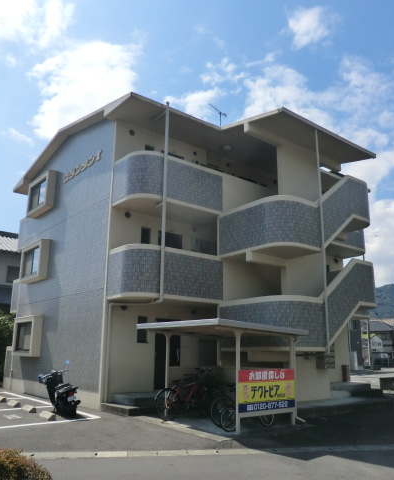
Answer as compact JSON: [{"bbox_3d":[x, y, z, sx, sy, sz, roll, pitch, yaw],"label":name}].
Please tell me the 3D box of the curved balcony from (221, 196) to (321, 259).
[{"bbox_3d":[1.993,-0.218,12.504,1.356,1.356,2.712,11,-17,-38],"label":"curved balcony"}]

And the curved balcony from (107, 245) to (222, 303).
[{"bbox_3d":[-0.849,1.063,12.597,2.895,1.346,1.508,11,-17,-38],"label":"curved balcony"}]

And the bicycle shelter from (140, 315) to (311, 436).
[{"bbox_3d":[0.494,3.048,10.248,2.750,2.160,3.100,12,-18,-38],"label":"bicycle shelter"}]

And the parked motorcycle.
[{"bbox_3d":[-3.383,3.666,10.985,0.700,1.220,1.750,12,-18,-38],"label":"parked motorcycle"}]

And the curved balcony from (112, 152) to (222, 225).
[{"bbox_3d":[-0.817,-1.513,13.202,2.895,1.397,1.508,11,-17,-38],"label":"curved balcony"}]

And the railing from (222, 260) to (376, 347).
[{"bbox_3d":[3.056,1.931,13.265,3.800,2.700,2.800,12,-18,-38],"label":"railing"}]

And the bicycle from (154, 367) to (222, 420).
[{"bbox_3d":[-0.227,3.650,10.429,1.750,1.060,0.580,12,-18,-38],"label":"bicycle"}]

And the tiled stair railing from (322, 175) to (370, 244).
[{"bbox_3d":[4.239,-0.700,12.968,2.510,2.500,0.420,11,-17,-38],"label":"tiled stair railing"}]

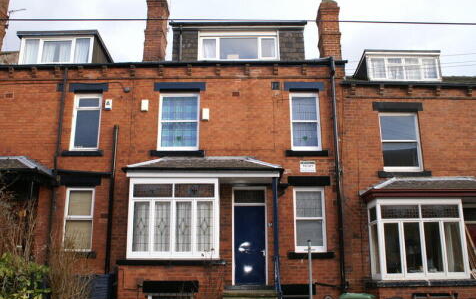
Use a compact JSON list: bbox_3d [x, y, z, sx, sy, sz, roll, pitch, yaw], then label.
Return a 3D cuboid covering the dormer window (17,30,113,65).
[{"bbox_3d":[-5.377,-2.841,13.685,2.396,1.063,1.750,0,-12,0],"label":"dormer window"}]

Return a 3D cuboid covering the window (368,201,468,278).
[{"bbox_3d":[4.503,2.251,11.051,2.136,1.911,0.820,0,-12,0],"label":"window"}]

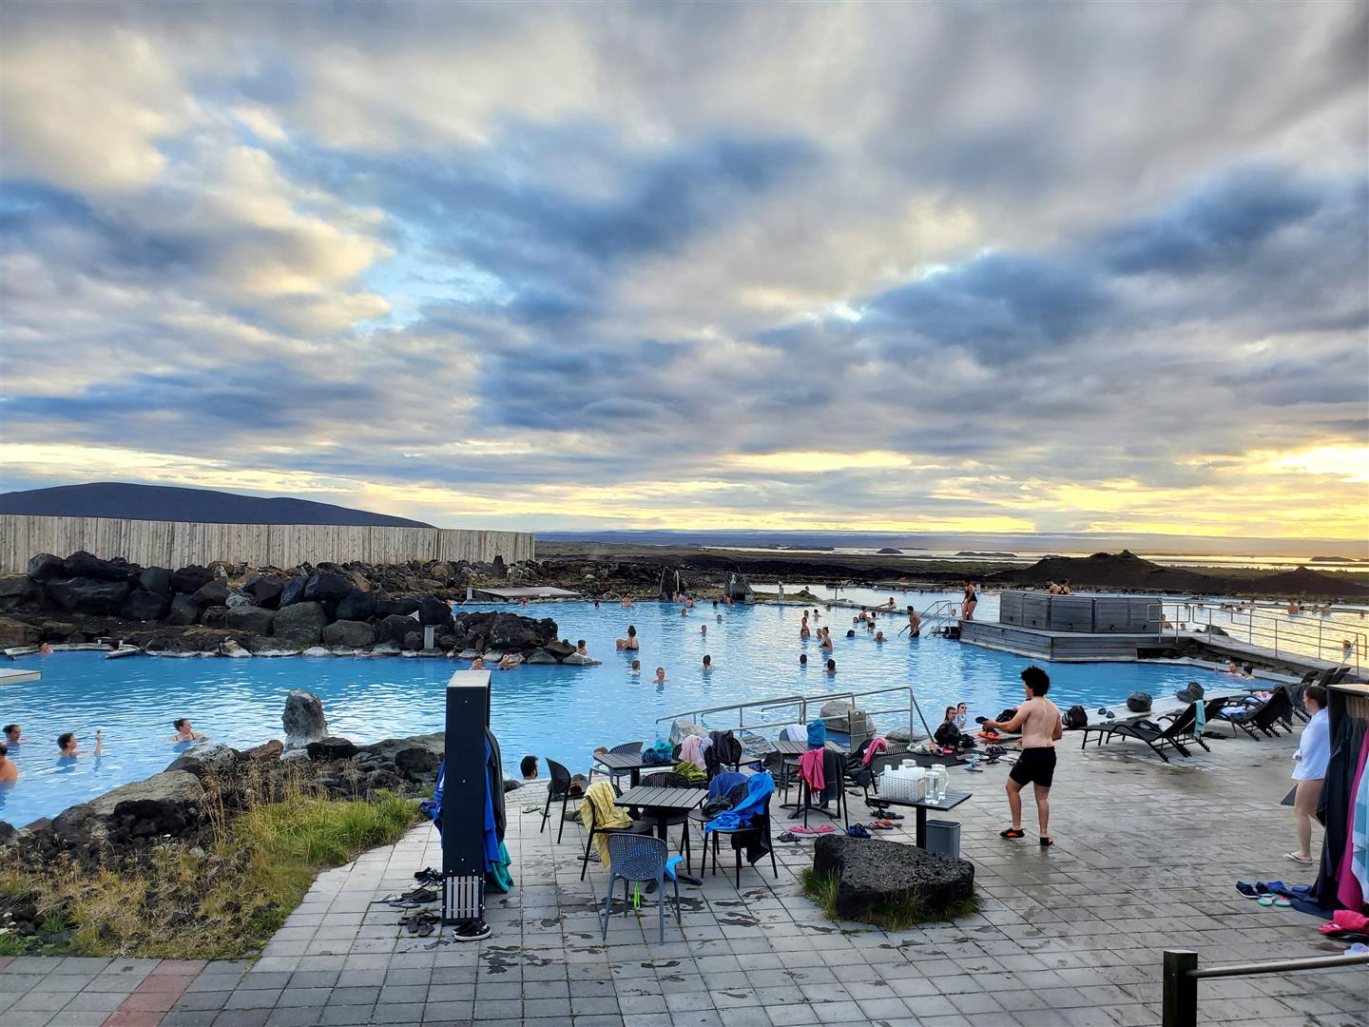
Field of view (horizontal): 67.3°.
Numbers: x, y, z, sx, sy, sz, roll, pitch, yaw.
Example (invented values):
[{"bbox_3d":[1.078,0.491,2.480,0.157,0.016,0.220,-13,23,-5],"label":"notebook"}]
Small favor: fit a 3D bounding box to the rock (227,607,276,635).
[{"bbox_3d":[-11.852,2.910,28.134,1.290,0.800,0.910,1,-2,-23],"label":"rock"}]

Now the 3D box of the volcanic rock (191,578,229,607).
[{"bbox_3d":[-14.900,2.486,32.300,1.250,0.920,1.000,1,-2,-25],"label":"volcanic rock"}]

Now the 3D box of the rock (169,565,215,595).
[{"bbox_3d":[-15.328,2.080,32.000,1.350,0.950,1.100,1,-2,-26],"label":"rock"}]

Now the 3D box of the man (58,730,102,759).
[{"bbox_3d":[-8.933,3.839,15.200,0.650,1.250,0.500,1,-1,-18],"label":"man"}]

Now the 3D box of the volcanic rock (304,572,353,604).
[{"bbox_3d":[-11.430,2.386,33.000,1.530,1.050,1.200,1,-1,-19],"label":"volcanic rock"}]

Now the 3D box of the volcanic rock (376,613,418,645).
[{"bbox_3d":[-8.223,3.314,29.500,1.150,0.880,1.000,1,-1,-15],"label":"volcanic rock"}]

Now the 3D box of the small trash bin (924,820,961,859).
[{"bbox_3d":[2.470,3.156,9.850,0.310,0.400,0.220,0,-2,24],"label":"small trash bin"}]

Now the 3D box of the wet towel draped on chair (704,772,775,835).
[{"bbox_3d":[0.501,2.631,9.350,0.420,0.500,0.500,-1,-2,43],"label":"wet towel draped on chair"}]

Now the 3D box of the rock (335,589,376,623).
[{"bbox_3d":[-9.707,2.710,30.300,1.200,0.980,1.050,1,-1,-18],"label":"rock"}]

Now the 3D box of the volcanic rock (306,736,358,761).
[{"bbox_3d":[-4.825,3.234,14.100,0.720,0.360,0.500,1,-2,-19],"label":"volcanic rock"}]

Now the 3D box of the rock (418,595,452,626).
[{"bbox_3d":[-7.328,2.884,30.300,1.000,0.900,0.950,1,-1,-14],"label":"rock"}]

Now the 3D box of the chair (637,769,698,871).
[{"bbox_3d":[-0.175,2.841,9.530,0.480,0.820,0.560,1,-1,-3],"label":"chair"}]

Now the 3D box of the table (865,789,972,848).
[{"bbox_3d":[2.113,2.884,9.203,0.715,0.730,0.650,0,-2,34],"label":"table"}]

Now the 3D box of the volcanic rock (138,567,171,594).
[{"bbox_3d":[-17.420,2.197,33.800,1.120,0.930,1.000,1,-2,-27],"label":"volcanic rock"}]

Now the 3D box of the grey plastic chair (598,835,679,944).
[{"bbox_3d":[-0.316,2.784,7.834,0.500,0.810,0.560,0,-1,15],"label":"grey plastic chair"}]

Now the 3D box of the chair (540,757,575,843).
[{"bbox_3d":[-1.170,2.952,10.756,0.530,0.810,0.500,2,-2,-29],"label":"chair"}]

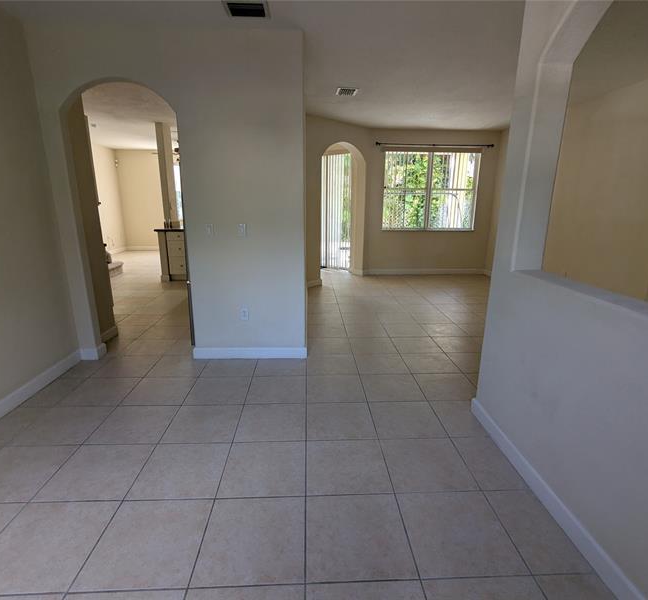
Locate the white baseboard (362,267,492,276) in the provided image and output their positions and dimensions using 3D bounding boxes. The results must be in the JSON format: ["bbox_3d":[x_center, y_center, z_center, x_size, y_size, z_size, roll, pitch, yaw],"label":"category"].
[{"bbox_3d":[2.111,-0.567,7.600,2.571,0.125,0.020,0,15,-2],"label":"white baseboard"}]

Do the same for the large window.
[{"bbox_3d":[2.094,-2.135,7.243,1.889,1.538,0.100,0,15,-2],"label":"large window"}]

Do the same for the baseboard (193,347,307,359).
[{"bbox_3d":[-0.705,0.506,3.549,1.091,0.120,0.020,0,15,-2],"label":"baseboard"}]

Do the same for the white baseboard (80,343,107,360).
[{"bbox_3d":[-2.224,0.489,3.592,0.175,0.120,0.199,0,15,-2],"label":"white baseboard"}]

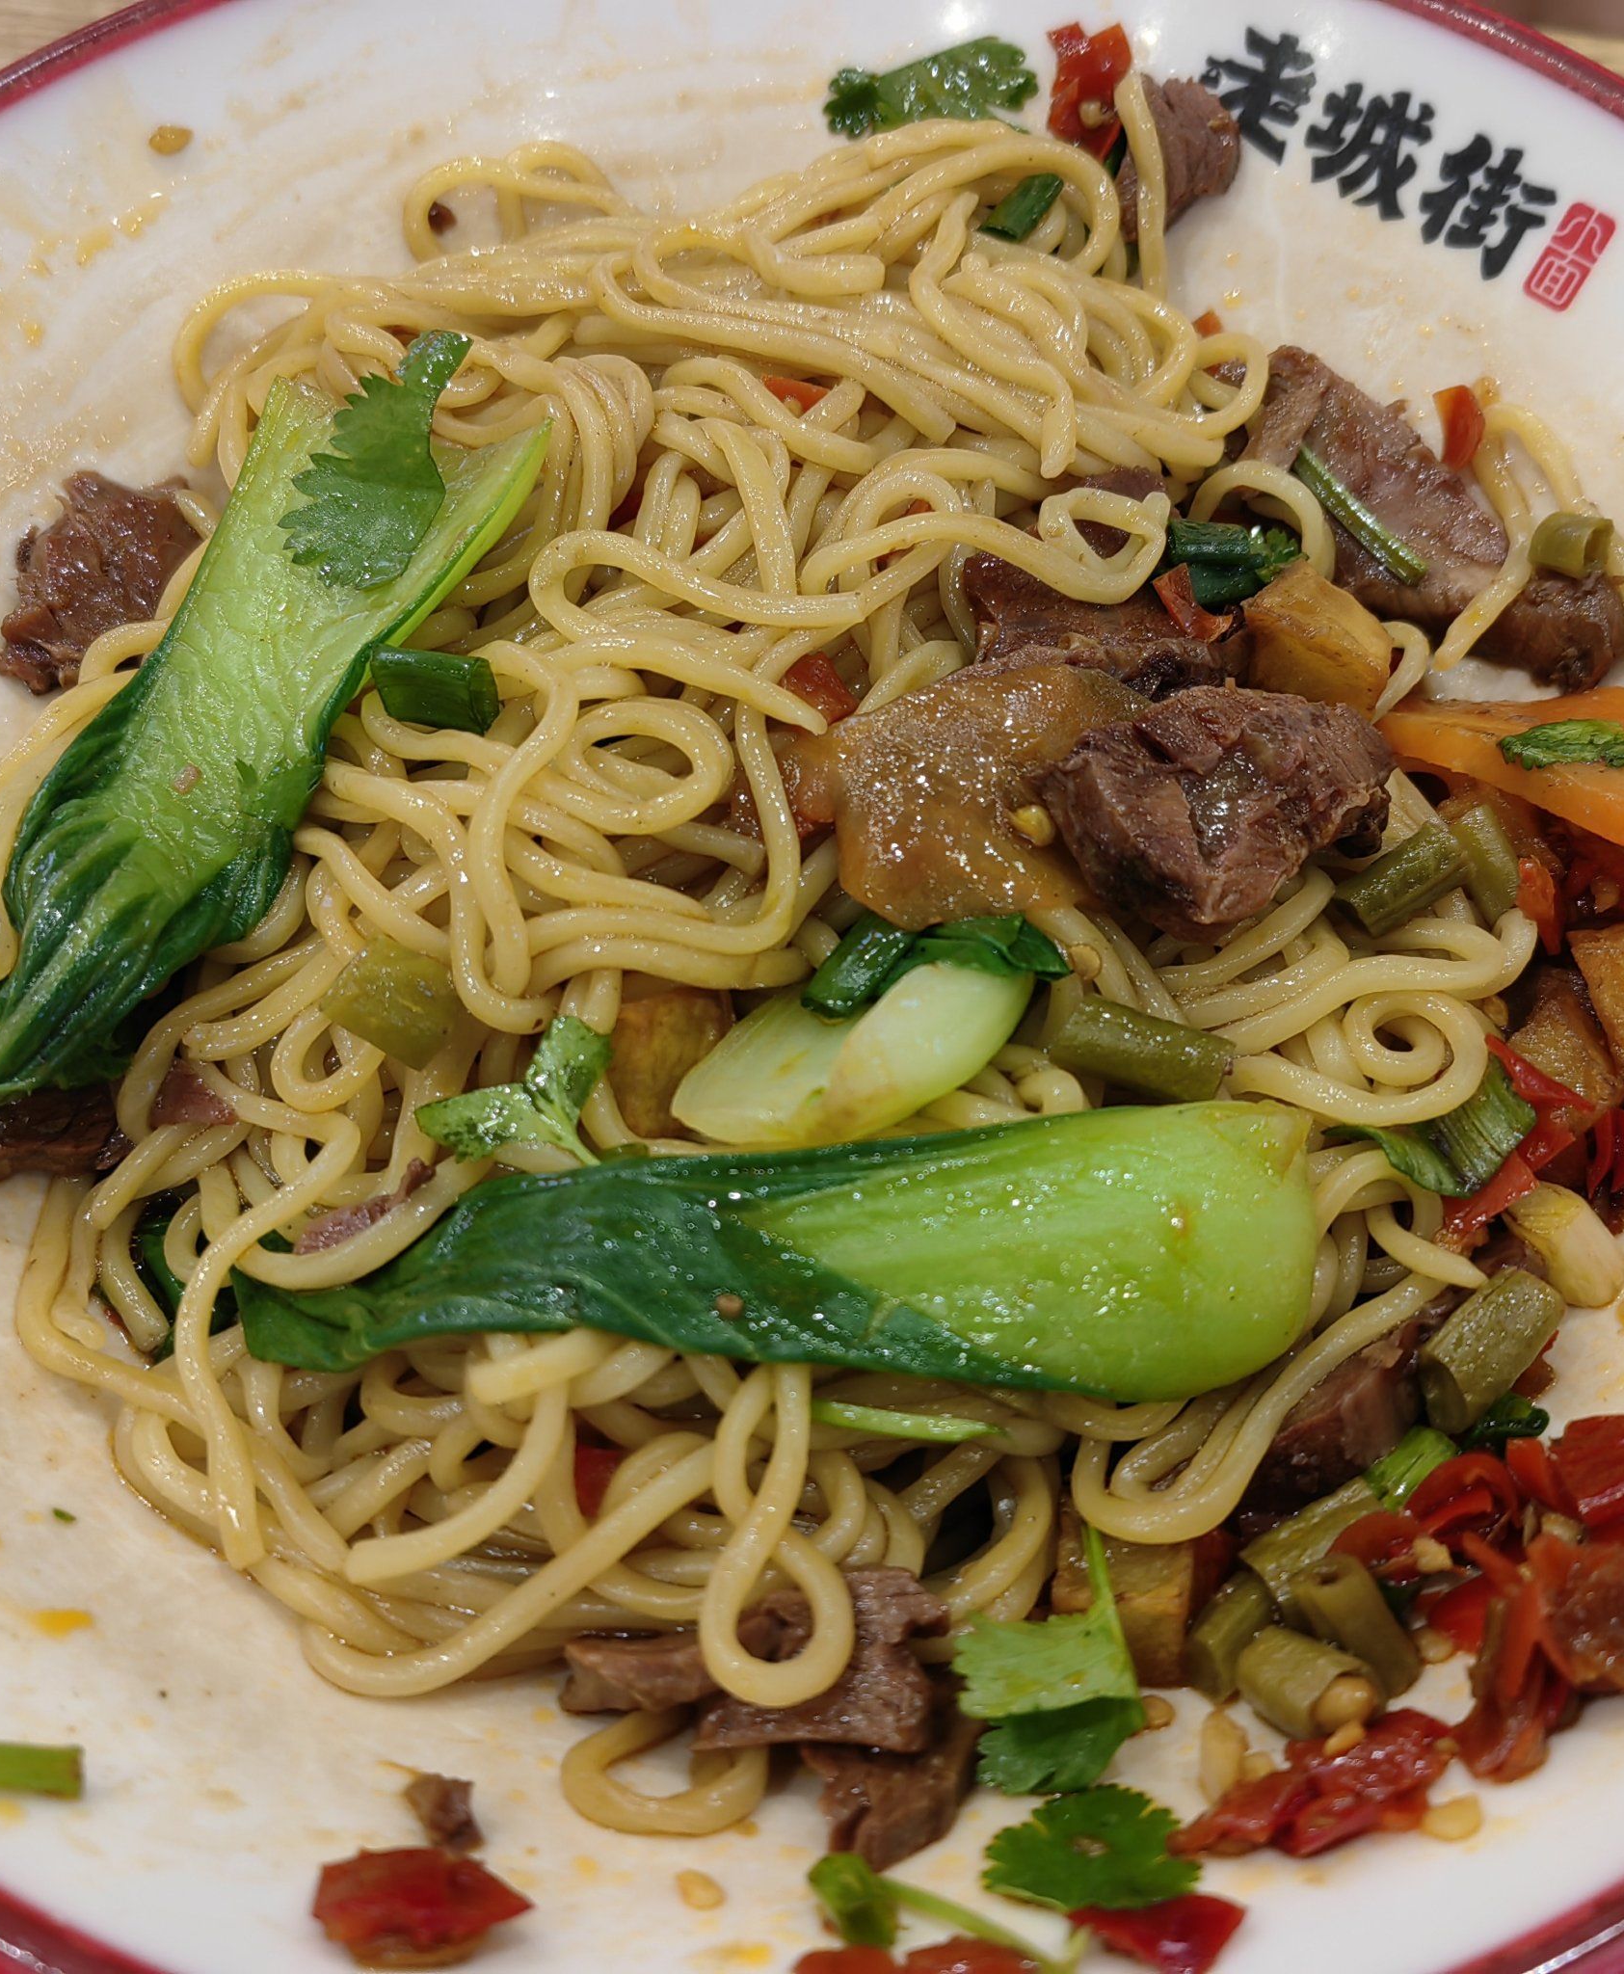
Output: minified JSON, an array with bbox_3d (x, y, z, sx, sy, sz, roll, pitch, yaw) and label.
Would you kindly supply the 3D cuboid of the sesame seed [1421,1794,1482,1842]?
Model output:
[{"bbox_3d":[0.044,0.057,0.142,0.004,0.002,0.003,-17,29,-8],"label":"sesame seed"}]

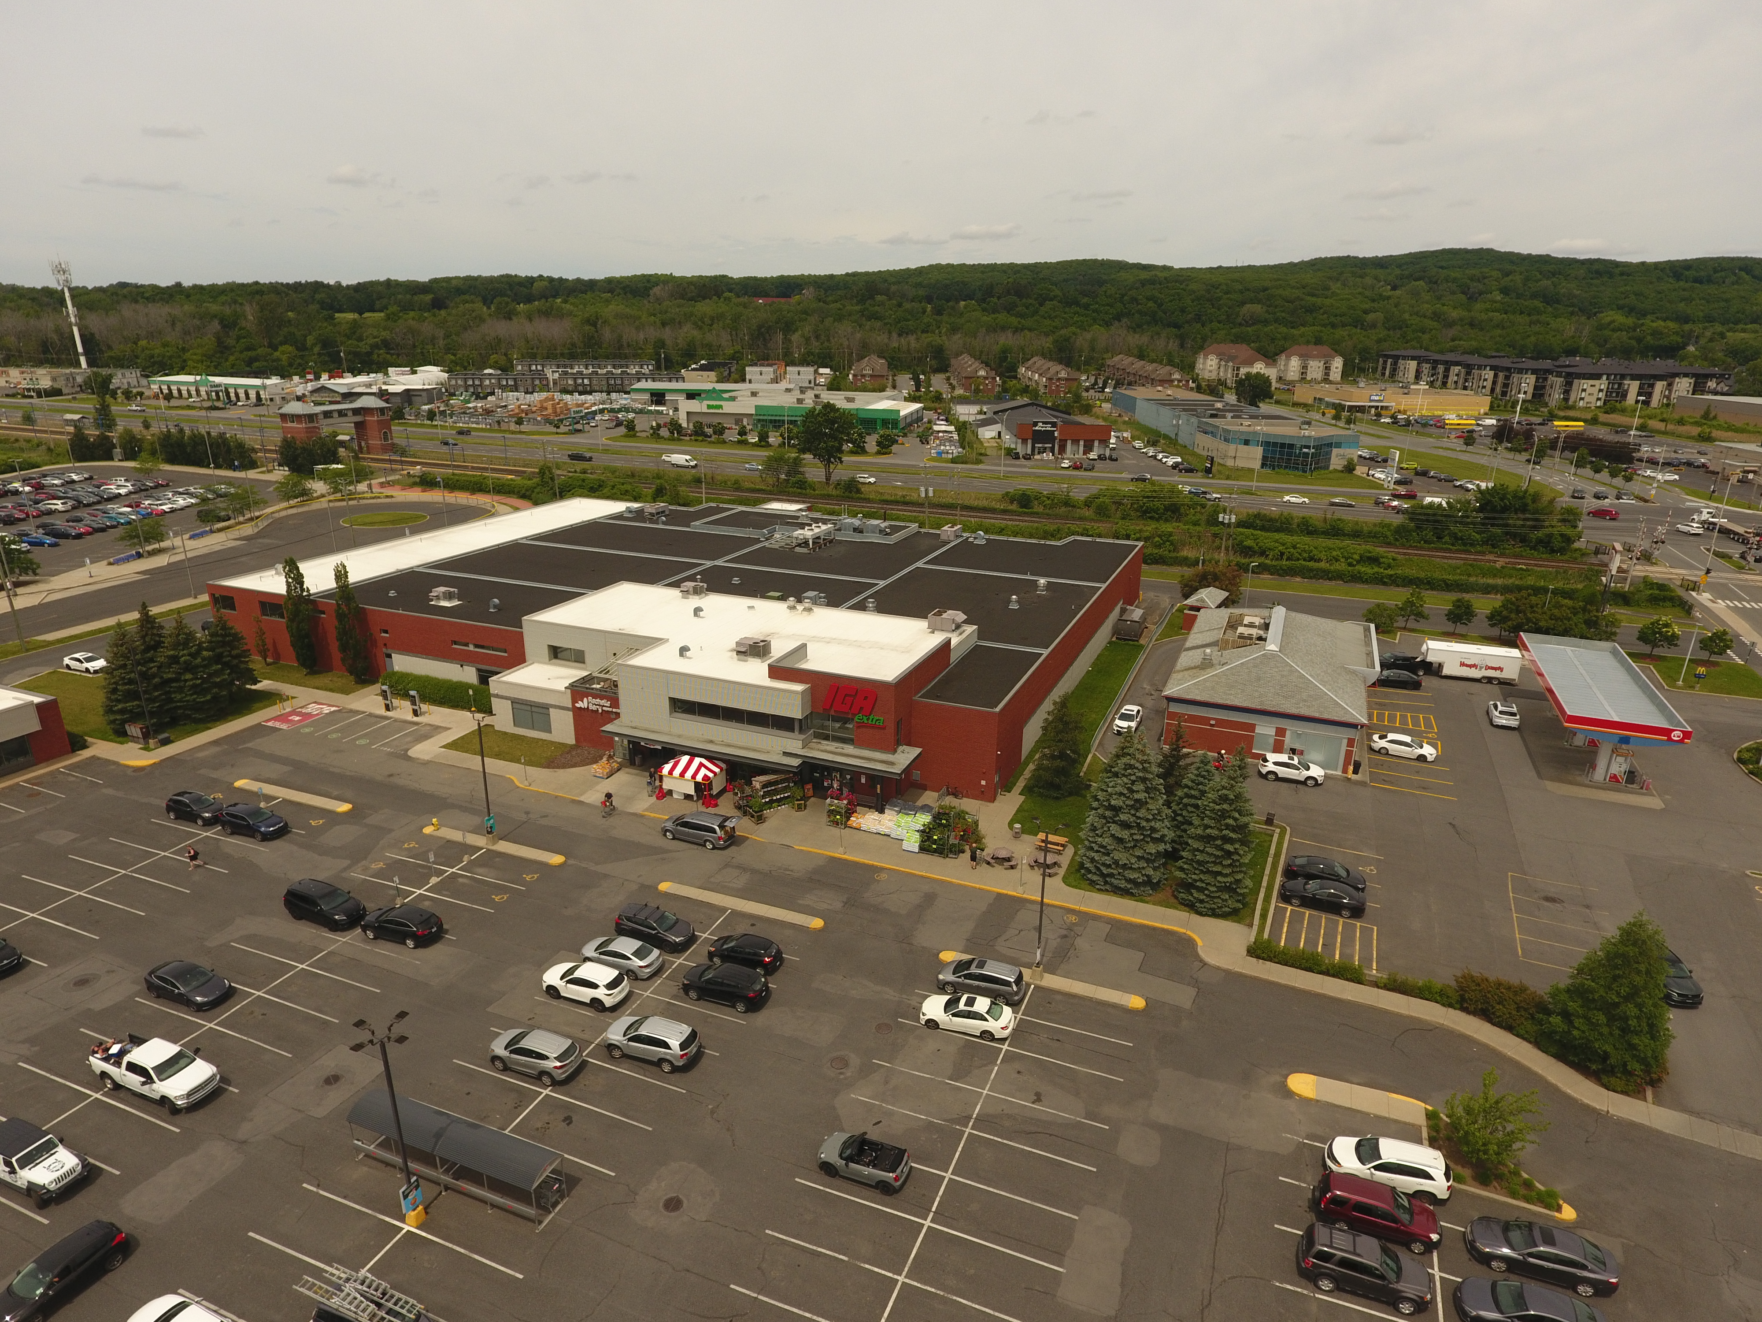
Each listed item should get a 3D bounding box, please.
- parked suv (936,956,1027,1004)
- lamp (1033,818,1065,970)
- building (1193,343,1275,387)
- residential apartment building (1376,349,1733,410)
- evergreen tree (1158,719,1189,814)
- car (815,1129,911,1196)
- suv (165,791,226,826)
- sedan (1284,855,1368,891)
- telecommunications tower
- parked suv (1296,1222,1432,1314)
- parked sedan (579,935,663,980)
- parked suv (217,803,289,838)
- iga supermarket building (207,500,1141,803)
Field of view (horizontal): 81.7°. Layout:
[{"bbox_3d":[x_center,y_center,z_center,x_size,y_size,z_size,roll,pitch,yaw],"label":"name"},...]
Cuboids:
[{"bbox_3d":[5.168,16.358,52.614,4.610,1.630,1.755,8,20,21],"label":"parked suv"},{"bbox_3d":[8.318,12.008,51.724,1.850,8.600,0.600,8,20,21],"label":"lamp"},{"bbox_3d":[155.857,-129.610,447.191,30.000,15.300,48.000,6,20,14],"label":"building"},{"bbox_3d":[322.114,-140.621,502.616,62.000,16.000,190.000,0,19,0],"label":"residential apartment building"},{"bbox_3d":[19.425,7.445,67.257,3.500,8.250,3.500,7,20,22],"label":"evergreen tree"},{"bbox_3d":[-0.574,19.987,40.991,3.840,1.400,1.730,8,20,20],"label":"car"},{"bbox_3d":[-46.718,9.957,69.528,4.340,1.620,1.810,7,20,19],"label":"suv"},{"bbox_3d":[27.236,13.003,62.401,4.600,1.430,1.800,11,22,27],"label":"sedan"},{"bbox_3d":[-355.536,-147.777,449.274,7.500,55.000,7.500,-13,23,-35],"label":"telecommunications tower"},{"bbox_3d":[17.194,21.323,35.993,4.430,1.740,1.820,6,20,19],"label":"parked suv"},{"bbox_3d":[-13.811,15.517,53.892,4.620,1.450,1.810,8,20,20],"label":"parked sedan"},{"bbox_3d":[-41.663,10.622,67.580,4.520,1.660,1.820,7,20,18],"label":"parked suv"},{"bbox_3d":[-19.375,-7.732,111.891,84.000,9.000,68.000,8,20,22],"label":"iga supermarket building"}]

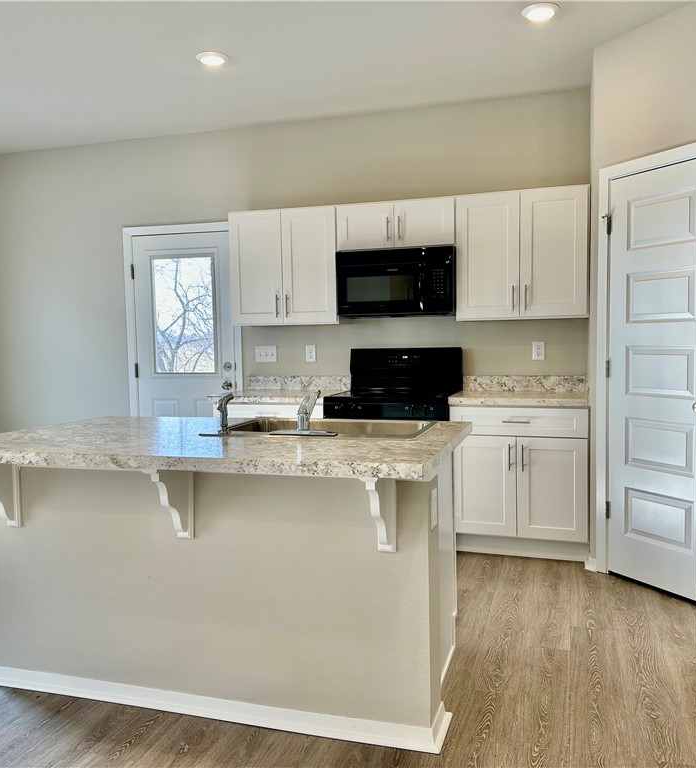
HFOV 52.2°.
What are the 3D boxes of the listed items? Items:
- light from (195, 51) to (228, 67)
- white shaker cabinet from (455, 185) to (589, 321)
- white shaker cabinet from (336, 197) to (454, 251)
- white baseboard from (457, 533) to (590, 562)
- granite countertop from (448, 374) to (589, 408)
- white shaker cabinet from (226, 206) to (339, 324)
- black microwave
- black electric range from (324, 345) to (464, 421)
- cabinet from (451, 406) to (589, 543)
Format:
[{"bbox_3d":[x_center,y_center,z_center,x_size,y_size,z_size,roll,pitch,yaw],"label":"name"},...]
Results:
[{"bbox_3d":[-0.719,-1.724,3.774,0.170,0.030,0.170,-1,4,0],"label":"light"},{"bbox_3d":[1.074,-0.771,4.374,0.770,0.753,0.326,0,4,17],"label":"white shaker cabinet"},{"bbox_3d":[0.339,-1.004,4.581,0.758,0.292,0.326,0,4,17],"label":"white shaker cabinet"},{"bbox_3d":[0.986,0.940,4.107,0.770,0.112,0.020,0,4,17],"label":"white baseboard"},{"bbox_3d":[1.041,0.035,4.269,0.771,0.136,0.648,0,4,17],"label":"granite countertop"},{"bbox_3d":[-0.378,-0.777,4.814,0.748,0.753,0.326,0,4,17],"label":"white shaker cabinet"},{"bbox_3d":[0.337,-0.643,4.572,0.750,0.417,0.390,0,4,17],"label":"black microwave"},{"bbox_3d":[0.309,0.382,4.487,0.757,1.199,0.680,0,4,17],"label":"black electric range"},{"bbox_3d":[1.051,0.491,4.306,0.765,0.782,0.630,0,4,17],"label":"cabinet"}]

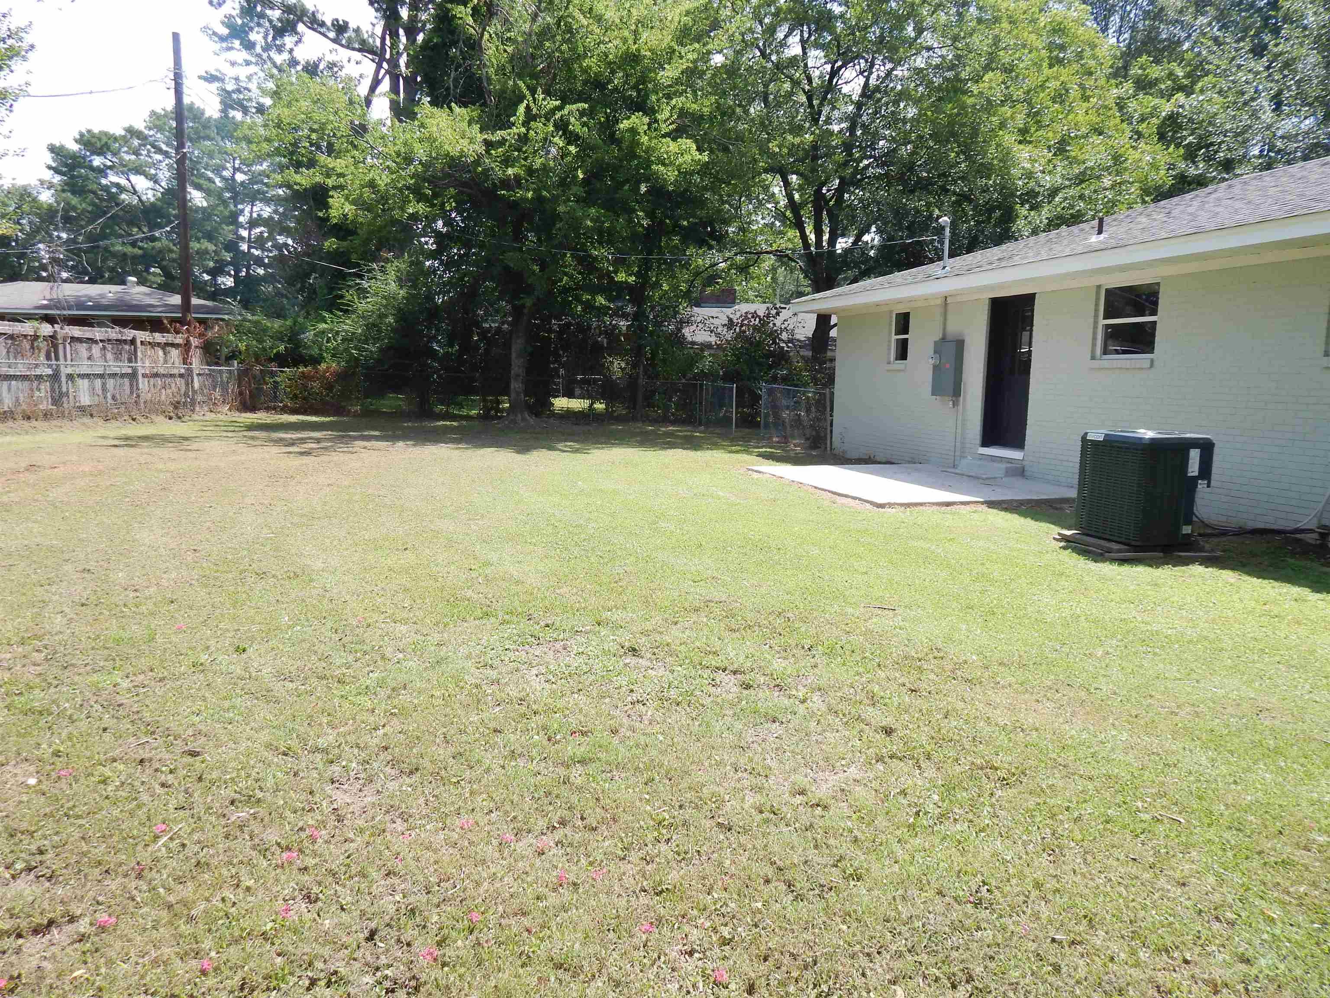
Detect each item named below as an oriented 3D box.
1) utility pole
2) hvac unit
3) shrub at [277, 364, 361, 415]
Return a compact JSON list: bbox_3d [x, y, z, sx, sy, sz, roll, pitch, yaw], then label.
[{"bbox_3d":[-11.575,-6.517,21.242,0.250,8.880,0.250,-2,8,-29],"label":"utility pole"},{"bbox_3d":[4.125,-0.112,7.640,0.740,0.890,0.750,-1,8,-16],"label":"hvac unit"},{"bbox_3d":[-8.770,-2.726,22.400,1.950,1.280,1.250,-1,8,-12],"label":"shrub"}]

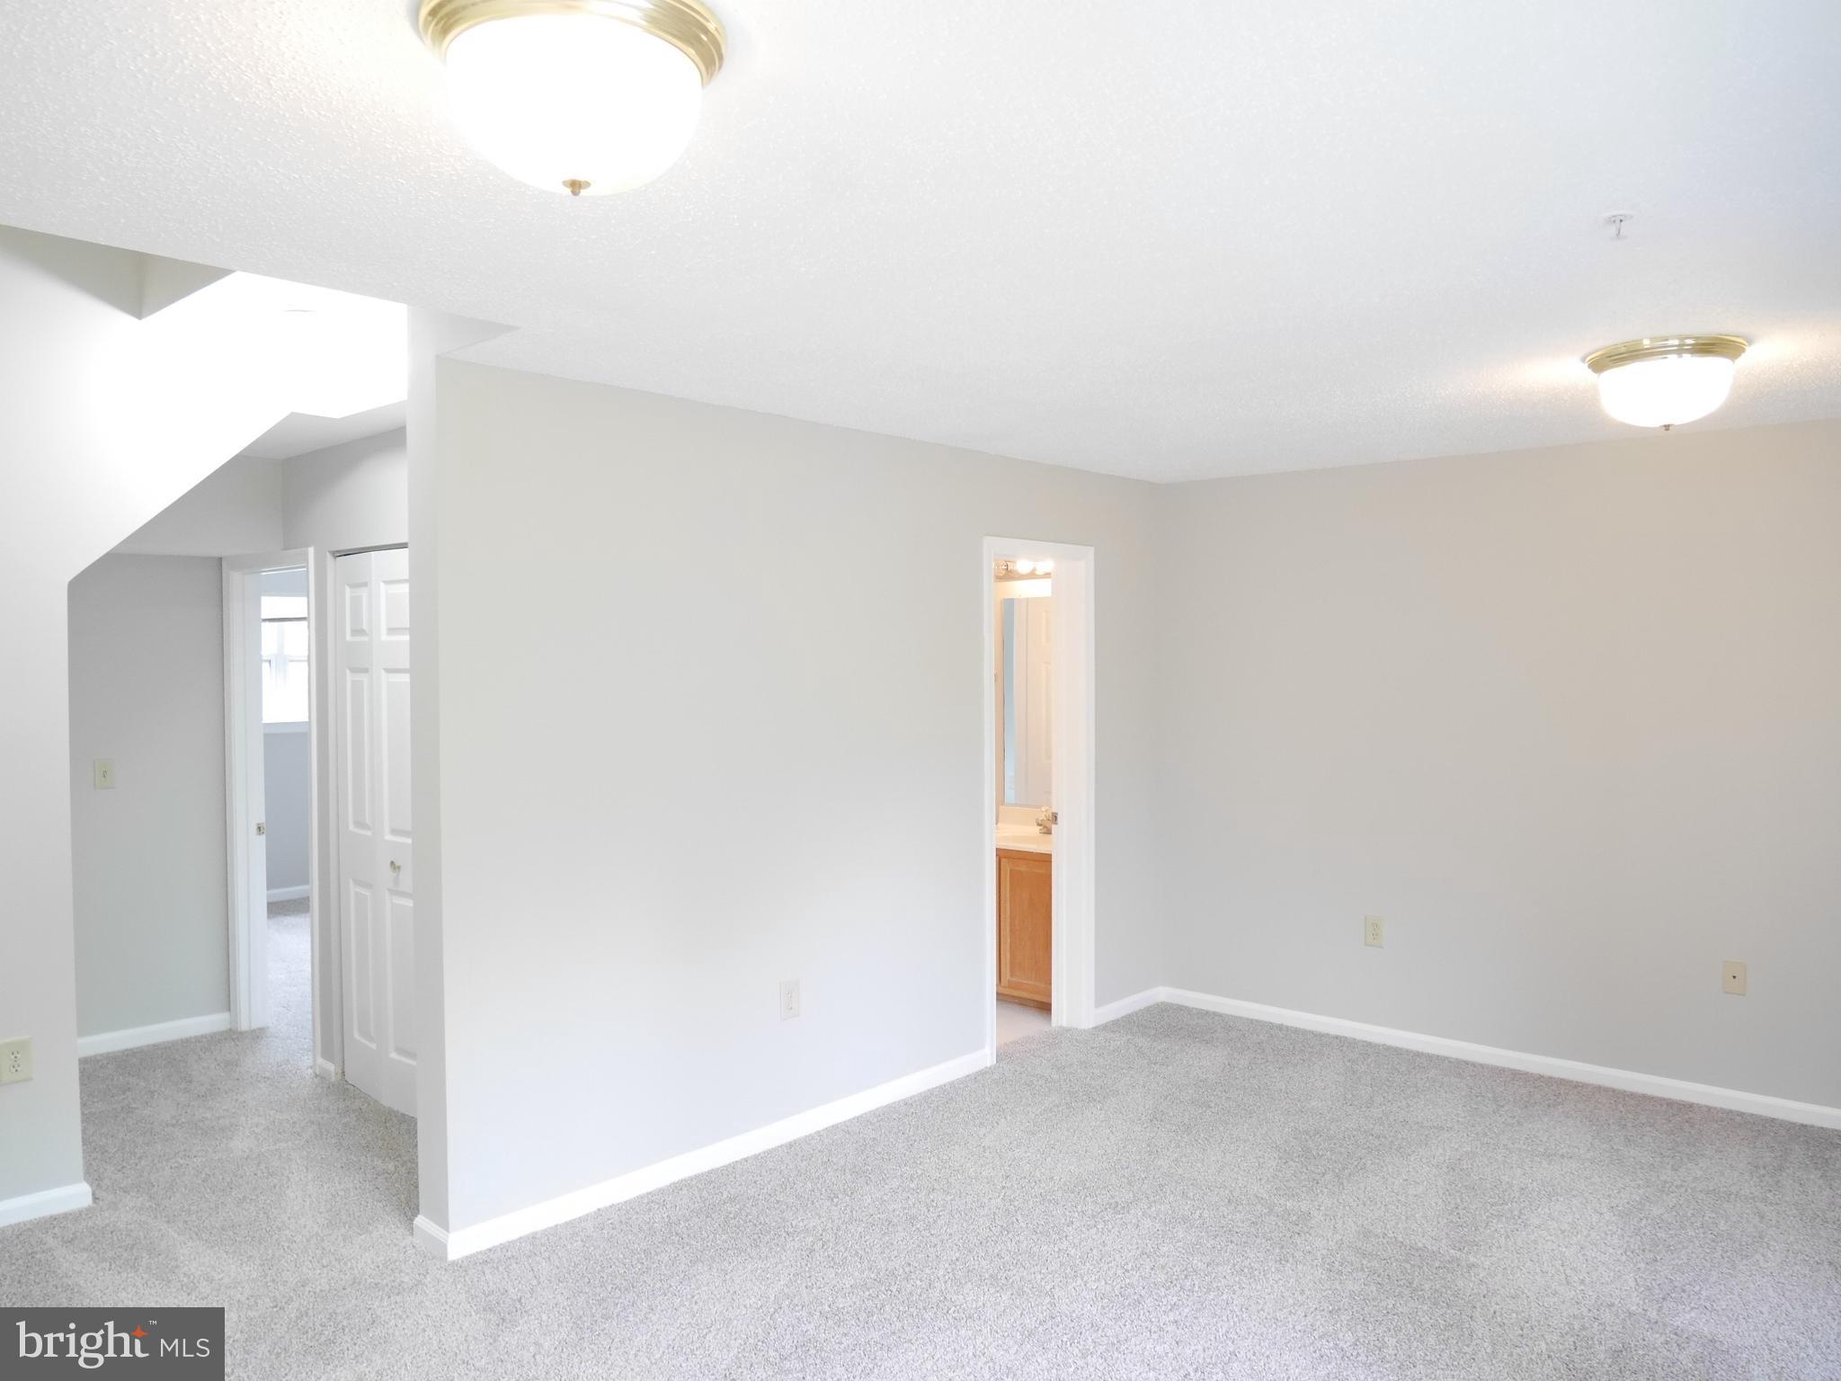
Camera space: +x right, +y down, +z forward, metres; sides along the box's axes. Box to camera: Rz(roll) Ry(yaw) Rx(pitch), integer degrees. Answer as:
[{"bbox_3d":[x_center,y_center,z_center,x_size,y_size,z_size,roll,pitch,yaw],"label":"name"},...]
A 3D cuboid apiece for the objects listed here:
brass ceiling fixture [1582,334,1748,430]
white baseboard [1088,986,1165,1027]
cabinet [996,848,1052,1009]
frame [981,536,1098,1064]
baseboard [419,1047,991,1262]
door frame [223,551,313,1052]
[{"bbox_3d":[1.953,-0.787,3.346,0.368,0.205,0.368,1,2,43],"label":"brass ceiling fixture"},{"bbox_3d":[0.945,1.435,5.822,0.016,0.081,0.538,1,2,43],"label":"white baseboard"},{"bbox_3d":[0.555,1.106,6.181,0.790,0.740,0.525,1,2,43],"label":"cabinet"},{"bbox_3d":[0.466,0.438,5.357,0.145,2.101,0.753,1,2,43],"label":"frame"},{"bbox_3d":[-0.560,1.480,4.293,0.172,0.084,2.258,1,2,43],"label":"baseboard"},{"bbox_3d":[-2.641,0.460,5.316,0.905,2.092,0.137,1,2,43],"label":"door frame"}]

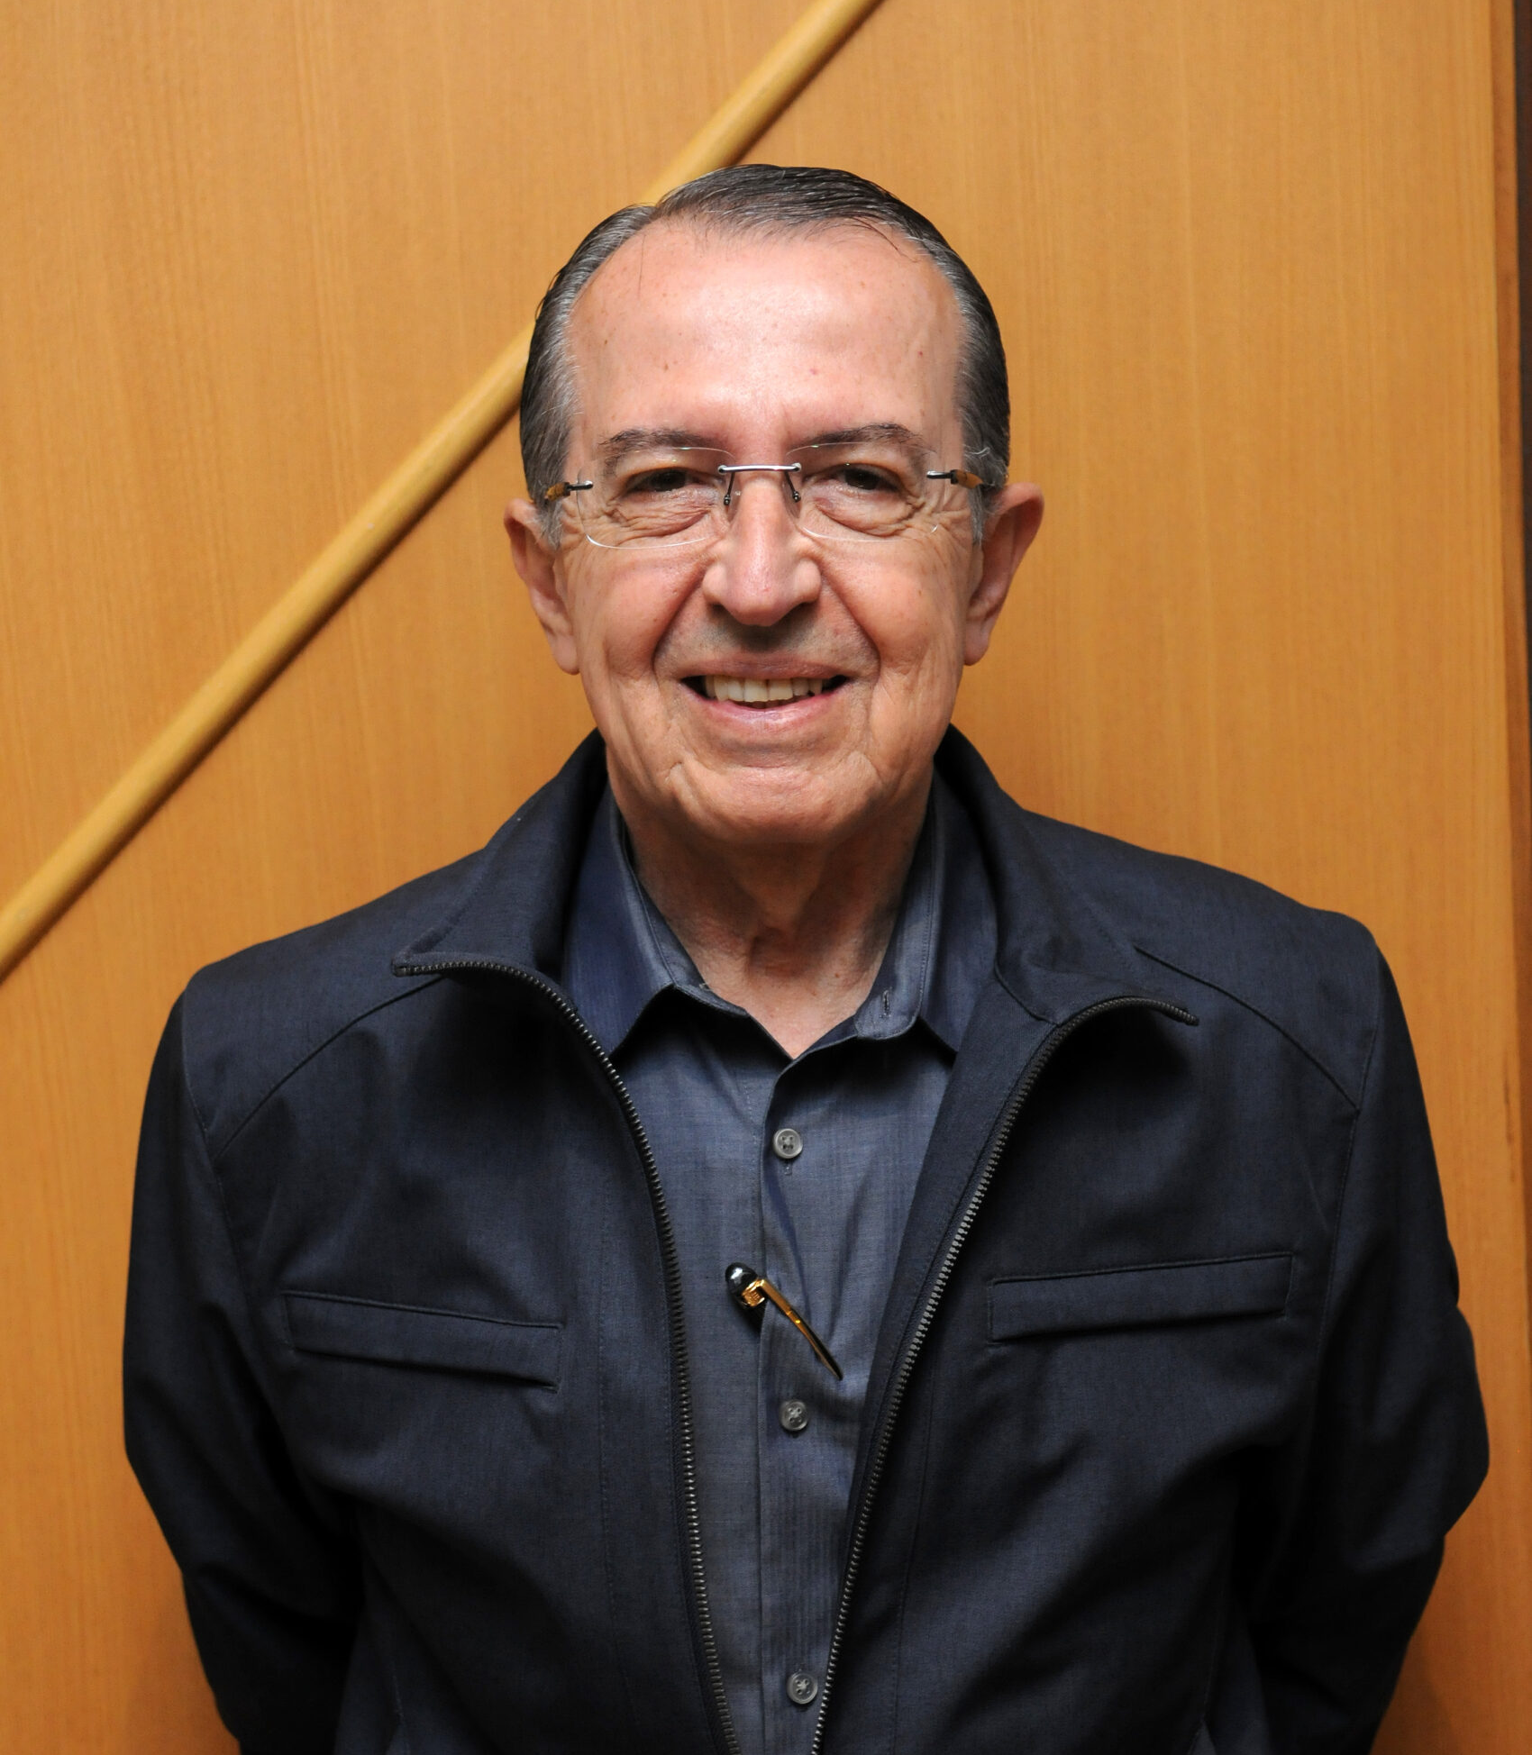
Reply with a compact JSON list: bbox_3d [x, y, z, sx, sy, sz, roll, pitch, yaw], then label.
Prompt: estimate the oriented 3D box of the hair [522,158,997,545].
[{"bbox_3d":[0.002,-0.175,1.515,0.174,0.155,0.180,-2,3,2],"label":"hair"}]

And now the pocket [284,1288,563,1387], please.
[{"bbox_3d":[-0.120,0.163,1.490,0.110,0.025,0.014,5,10,24],"label":"pocket"}]

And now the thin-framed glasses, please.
[{"bbox_3d":[0.003,-0.132,1.473,0.150,0.043,0.138,-2,3,2],"label":"thin-framed glasses"}]

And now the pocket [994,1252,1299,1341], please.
[{"bbox_3d":[0.132,0.149,1.490,0.114,0.024,0.014,-3,7,-17],"label":"pocket"}]

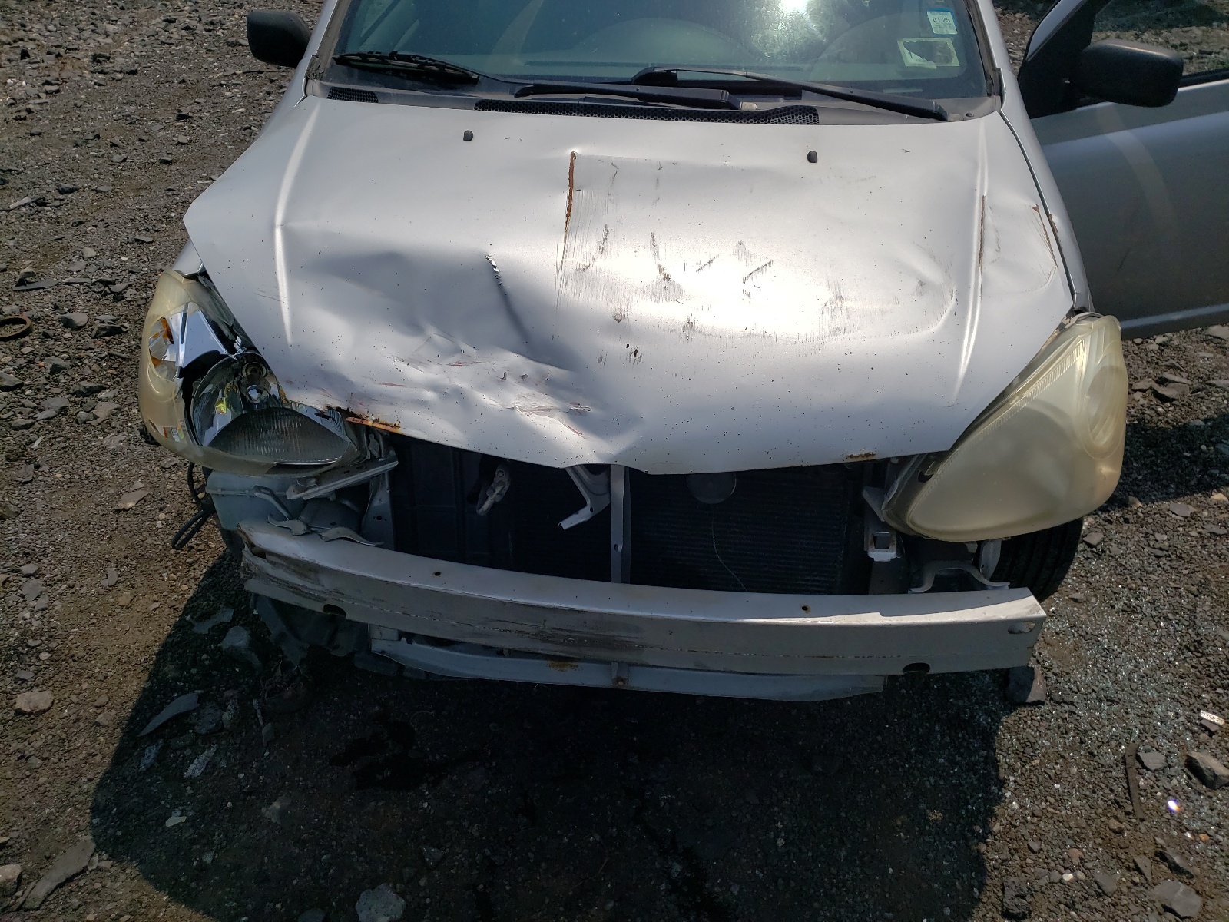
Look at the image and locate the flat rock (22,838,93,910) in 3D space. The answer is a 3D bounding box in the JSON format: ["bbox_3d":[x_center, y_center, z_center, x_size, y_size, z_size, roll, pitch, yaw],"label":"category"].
[{"bbox_3d":[-0.919,0.695,1.532,0.047,0.030,0.130,15,37,21],"label":"flat rock"}]

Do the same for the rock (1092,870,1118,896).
[{"bbox_3d":[0.822,0.707,1.547,0.036,0.020,0.039,-1,37,-2],"label":"rock"}]

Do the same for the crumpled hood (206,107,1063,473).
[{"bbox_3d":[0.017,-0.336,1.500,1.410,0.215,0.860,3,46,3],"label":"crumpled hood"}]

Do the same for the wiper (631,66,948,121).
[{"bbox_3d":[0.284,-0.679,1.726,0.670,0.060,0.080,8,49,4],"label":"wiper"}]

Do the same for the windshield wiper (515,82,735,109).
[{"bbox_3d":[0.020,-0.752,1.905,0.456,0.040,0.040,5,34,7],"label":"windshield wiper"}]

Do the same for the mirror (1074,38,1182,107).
[{"bbox_3d":[1.088,-0.828,1.966,0.110,0.130,0.185,-10,35,-14],"label":"mirror"}]

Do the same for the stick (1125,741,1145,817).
[{"bbox_3d":[0.963,0.589,1.708,0.021,0.015,0.165,13,38,15],"label":"stick"}]

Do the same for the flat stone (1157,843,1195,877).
[{"bbox_3d":[0.952,0.681,1.562,0.037,0.022,0.056,-8,35,-12],"label":"flat stone"}]

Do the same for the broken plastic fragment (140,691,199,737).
[{"bbox_3d":[-0.878,0.503,1.823,0.128,0.022,0.048,-27,43,-34],"label":"broken plastic fragment"}]

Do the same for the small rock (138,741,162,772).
[{"bbox_3d":[-0.868,0.554,1.726,0.024,0.015,0.060,8,37,9],"label":"small rock"}]

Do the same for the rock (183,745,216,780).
[{"bbox_3d":[-0.786,0.571,1.752,0.029,0.018,0.069,7,39,9],"label":"rock"}]

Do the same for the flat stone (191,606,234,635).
[{"bbox_3d":[-0.878,0.359,2.039,0.059,0.018,0.093,21,39,28],"label":"flat stone"}]

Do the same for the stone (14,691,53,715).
[{"bbox_3d":[-1.146,0.477,1.821,0.066,0.024,0.045,-8,38,-11],"label":"stone"}]

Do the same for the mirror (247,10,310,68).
[{"bbox_3d":[-0.785,-1.030,2.262,0.185,0.130,0.110,1,34,2],"label":"mirror"}]

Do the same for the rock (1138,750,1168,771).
[{"bbox_3d":[1.012,0.564,1.738,0.043,0.023,0.035,-1,37,-2],"label":"rock"}]

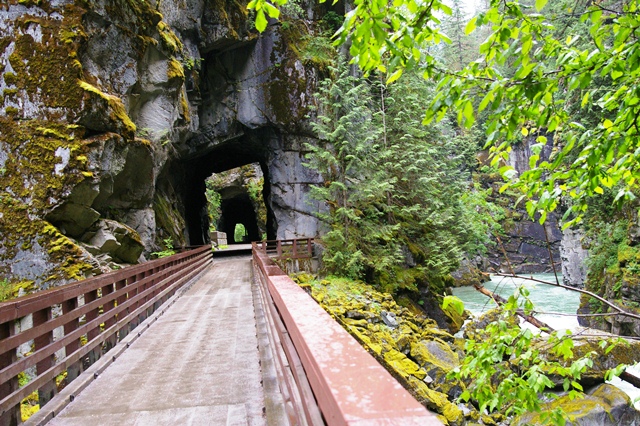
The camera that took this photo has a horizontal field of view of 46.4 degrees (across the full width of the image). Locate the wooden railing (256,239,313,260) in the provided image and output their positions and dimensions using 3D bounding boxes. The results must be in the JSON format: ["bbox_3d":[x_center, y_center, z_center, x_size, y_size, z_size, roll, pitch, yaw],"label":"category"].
[{"bbox_3d":[-1.981,2.066,42.000,3.250,1.070,0.200,-3,-1,-6],"label":"wooden railing"}]

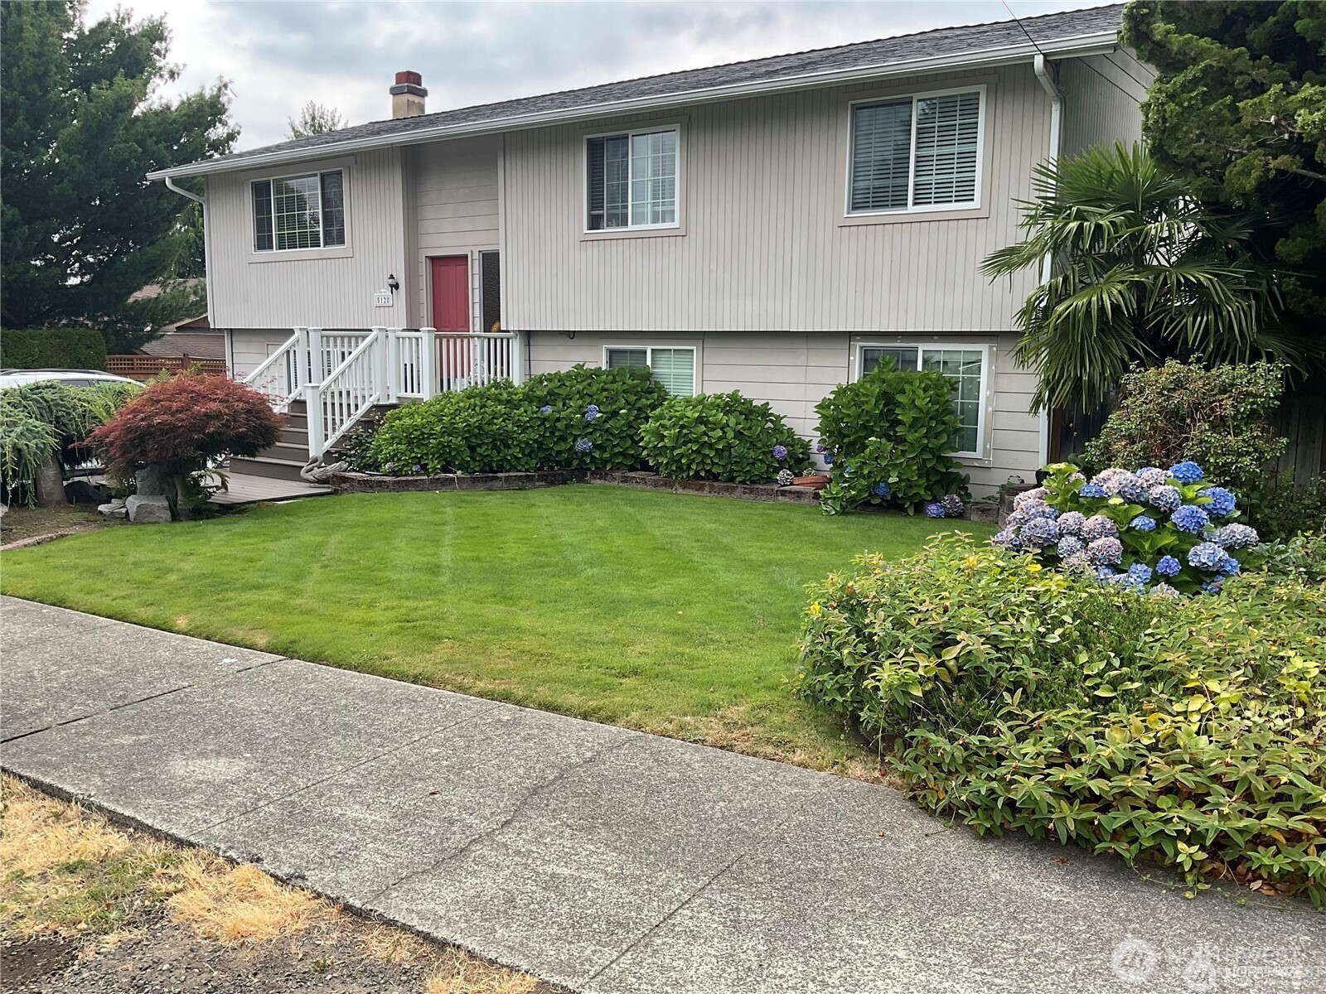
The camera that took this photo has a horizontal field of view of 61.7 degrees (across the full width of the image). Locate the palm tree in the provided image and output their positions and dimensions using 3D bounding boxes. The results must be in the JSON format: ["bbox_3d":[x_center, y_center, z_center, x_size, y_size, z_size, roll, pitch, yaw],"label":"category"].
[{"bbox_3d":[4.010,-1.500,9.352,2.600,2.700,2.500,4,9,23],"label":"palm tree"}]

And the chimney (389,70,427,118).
[{"bbox_3d":[-5.234,-8.162,22.885,0.540,1.050,0.540,6,10,36],"label":"chimney"}]

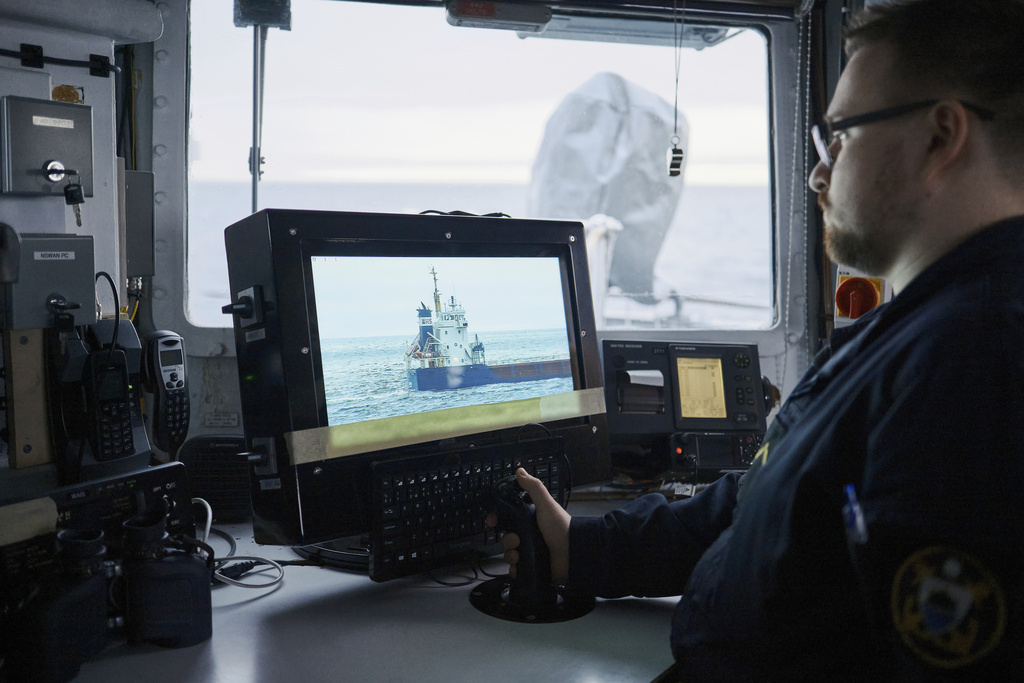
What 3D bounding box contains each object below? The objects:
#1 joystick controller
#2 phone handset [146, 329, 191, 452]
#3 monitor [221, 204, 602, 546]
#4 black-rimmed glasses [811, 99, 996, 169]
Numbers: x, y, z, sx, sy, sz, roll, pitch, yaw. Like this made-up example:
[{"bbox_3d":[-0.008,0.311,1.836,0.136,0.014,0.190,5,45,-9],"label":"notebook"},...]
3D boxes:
[{"bbox_3d":[0.023,0.213,1.086,0.137,0.141,0.137,6,11,33],"label":"joystick controller"},{"bbox_3d":[-0.508,0.075,1.470,0.054,0.180,0.045,-8,12,-41],"label":"phone handset"},{"bbox_3d":[-0.098,0.032,1.278,0.489,0.366,0.108,-4,-4,-42],"label":"monitor"},{"bbox_3d":[0.355,-0.182,0.893,0.143,0.045,0.141,-8,5,22],"label":"black-rimmed glasses"}]

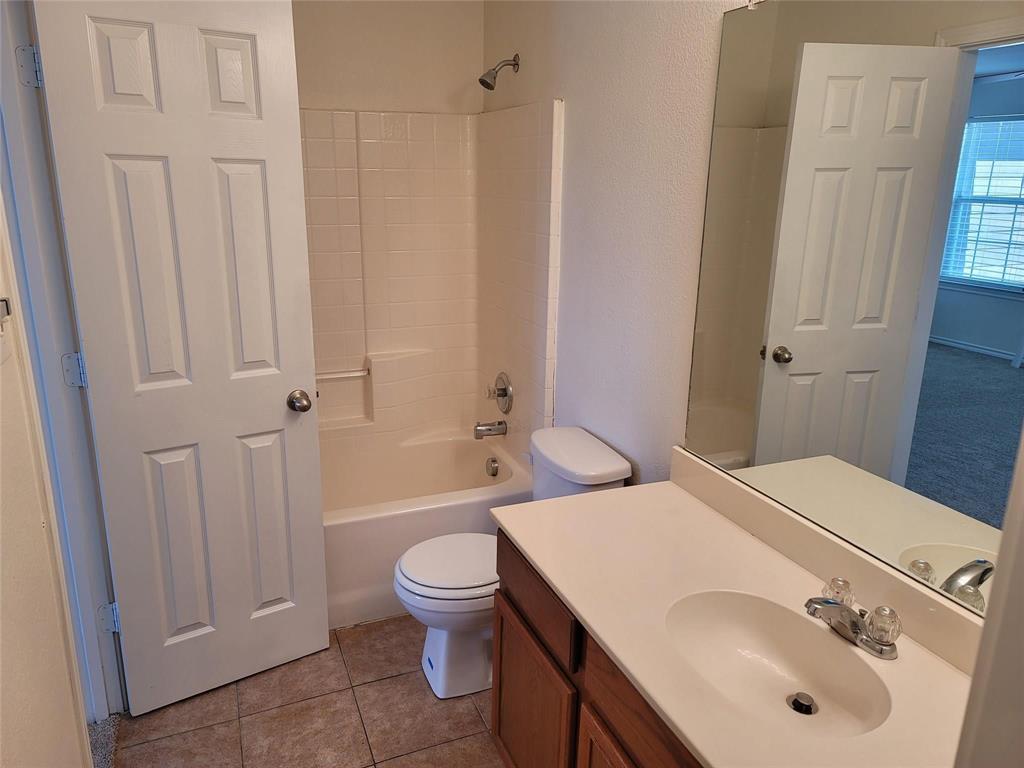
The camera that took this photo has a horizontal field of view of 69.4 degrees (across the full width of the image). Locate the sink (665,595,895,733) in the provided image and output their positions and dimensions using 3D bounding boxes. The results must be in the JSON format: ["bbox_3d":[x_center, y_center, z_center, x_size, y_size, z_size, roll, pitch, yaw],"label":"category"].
[{"bbox_3d":[0.442,0.535,1.300,0.297,0.140,0.426,-5,16,-21],"label":"sink"}]

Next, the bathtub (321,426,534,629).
[{"bbox_3d":[-0.704,0.573,3.010,1.512,0.412,0.821,-5,16,-21],"label":"bathtub"}]

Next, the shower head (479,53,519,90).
[{"bbox_3d":[-0.051,-1.190,2.813,0.155,0.140,0.068,-5,16,-21],"label":"shower head"}]

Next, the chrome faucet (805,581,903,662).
[{"bbox_3d":[0.584,0.413,1.318,0.160,0.090,0.160,-5,16,-21],"label":"chrome faucet"}]

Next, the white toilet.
[{"bbox_3d":[-0.025,0.585,2.361,0.685,0.745,0.460,-5,16,-21],"label":"white toilet"}]

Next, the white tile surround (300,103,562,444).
[{"bbox_3d":[-0.689,-0.315,2.773,1.512,1.425,0.821,-5,16,-21],"label":"white tile surround"}]

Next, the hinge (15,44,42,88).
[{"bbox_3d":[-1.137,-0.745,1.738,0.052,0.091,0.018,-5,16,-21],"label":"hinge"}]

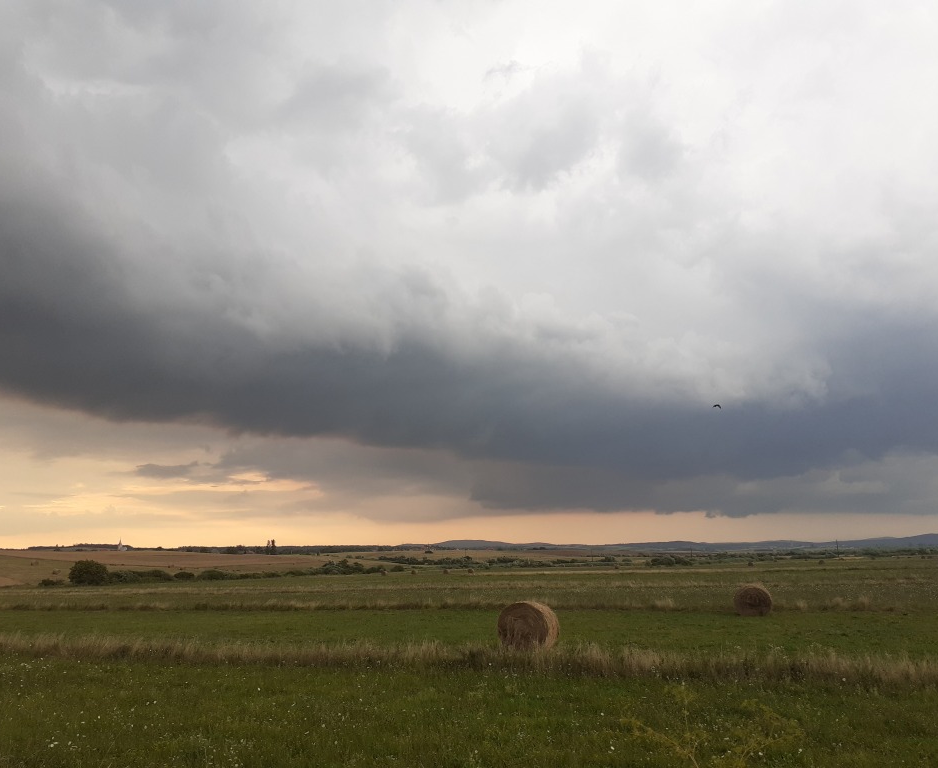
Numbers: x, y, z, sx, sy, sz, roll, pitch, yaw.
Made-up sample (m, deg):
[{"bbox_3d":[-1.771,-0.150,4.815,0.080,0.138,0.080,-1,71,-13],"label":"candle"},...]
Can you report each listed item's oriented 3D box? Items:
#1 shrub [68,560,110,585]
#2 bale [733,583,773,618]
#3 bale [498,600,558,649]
[{"bbox_3d":[-37.159,18.438,78.000,4.000,2.450,3.700,5,-13,-24],"label":"shrub"},{"bbox_3d":[10.251,7.771,28.770,1.300,1.130,1.200,-4,-13,20],"label":"bale"},{"bbox_3d":[1.556,6.185,20.468,1.300,1.170,1.200,-4,-13,20],"label":"bale"}]

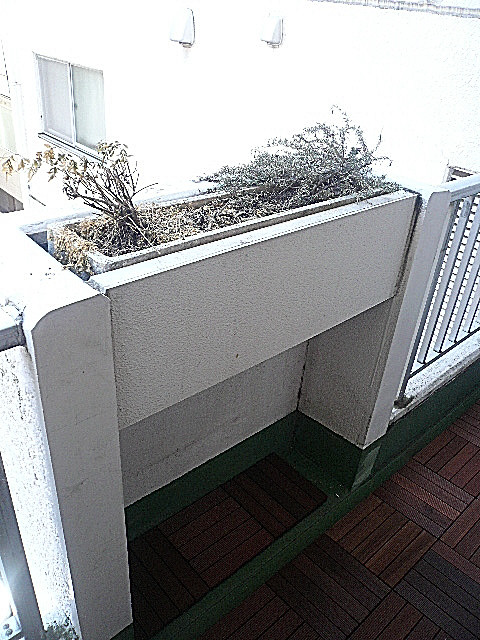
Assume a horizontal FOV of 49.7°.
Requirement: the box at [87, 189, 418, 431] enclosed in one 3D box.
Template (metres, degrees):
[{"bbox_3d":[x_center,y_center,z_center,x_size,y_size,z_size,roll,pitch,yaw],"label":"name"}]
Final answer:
[{"bbox_3d":[0.041,-0.122,1.384,1.013,0.335,0.275,-22,39,-37],"label":"box"}]

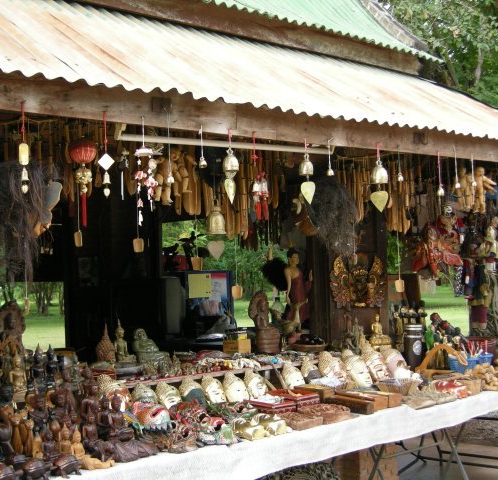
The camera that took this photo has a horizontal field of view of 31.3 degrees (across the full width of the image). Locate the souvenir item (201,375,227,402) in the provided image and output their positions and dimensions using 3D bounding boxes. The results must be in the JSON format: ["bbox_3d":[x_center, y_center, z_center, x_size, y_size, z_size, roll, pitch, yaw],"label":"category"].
[{"bbox_3d":[-0.164,0.706,4.200,0.105,0.155,0.070,0,-41,-43],"label":"souvenir item"}]

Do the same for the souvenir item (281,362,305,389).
[{"bbox_3d":[0.241,0.741,4.806,0.113,0.171,0.077,0,-39,-42],"label":"souvenir item"}]

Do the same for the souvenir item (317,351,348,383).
[{"bbox_3d":[0.471,0.719,5.011,0.141,0.214,0.096,0,-39,-42],"label":"souvenir item"}]

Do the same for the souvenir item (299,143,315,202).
[{"bbox_3d":[0.254,-0.297,3.850,0.066,0.278,0.060,-1,-1,6],"label":"souvenir item"}]

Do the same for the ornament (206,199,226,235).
[{"bbox_3d":[-0.153,-0.106,4.050,0.090,0.160,0.090,-2,-2,0],"label":"ornament"}]

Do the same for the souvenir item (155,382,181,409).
[{"bbox_3d":[-0.386,0.742,4.250,0.103,0.156,0.070,0,-39,-42],"label":"souvenir item"}]

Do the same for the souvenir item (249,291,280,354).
[{"bbox_3d":[0.090,0.480,5.200,0.150,0.375,0.150,0,-3,-42],"label":"souvenir item"}]

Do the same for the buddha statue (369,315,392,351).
[{"bbox_3d":[0.785,0.551,5.300,0.125,0.210,0.090,-1,-3,-32],"label":"buddha statue"}]

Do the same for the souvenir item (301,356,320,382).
[{"bbox_3d":[0.337,0.700,4.750,0.100,0.155,0.070,0,-41,-43],"label":"souvenir item"}]

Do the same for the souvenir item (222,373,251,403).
[{"bbox_3d":[-0.069,0.752,4.530,0.116,0.175,0.079,0,-39,-42],"label":"souvenir item"}]

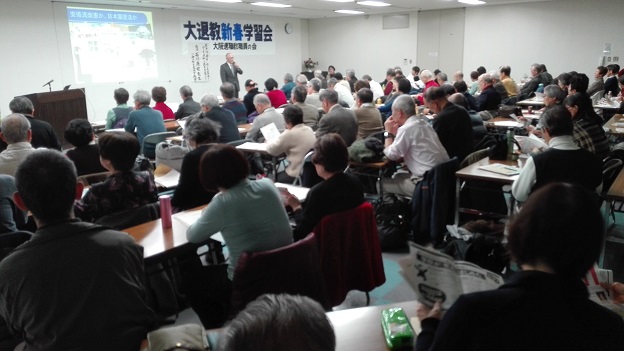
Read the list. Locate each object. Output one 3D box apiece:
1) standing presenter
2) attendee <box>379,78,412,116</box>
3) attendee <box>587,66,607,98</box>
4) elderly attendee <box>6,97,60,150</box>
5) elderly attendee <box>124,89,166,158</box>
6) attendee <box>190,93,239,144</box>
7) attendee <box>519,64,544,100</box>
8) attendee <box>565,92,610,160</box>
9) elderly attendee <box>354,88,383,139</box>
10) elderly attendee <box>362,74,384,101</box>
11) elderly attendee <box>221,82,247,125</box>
[{"bbox_3d":[-1.724,-1.747,9.514,0.520,1.651,0.360,-11,18,-34],"label":"standing presenter"},{"bbox_3d":[1.319,-0.847,6.916,0.800,1.228,0.480,11,19,36],"label":"attendee"},{"bbox_3d":[4.732,-1.213,7.752,0.800,1.303,0.480,9,18,34],"label":"attendee"},{"bbox_3d":[-3.156,-0.265,5.011,0.500,1.239,0.780,-11,18,-32],"label":"elderly attendee"},{"bbox_3d":[-1.883,-0.337,5.069,0.520,1.244,0.800,-14,20,-40],"label":"elderly attendee"},{"bbox_3d":[-1.080,-0.265,4.793,0.800,1.219,0.520,14,21,43],"label":"attendee"},{"bbox_3d":[4.285,-1.629,9.215,0.900,1.300,0.500,10,19,37],"label":"attendee"},{"bbox_3d":[2.437,-0.147,4.128,0.820,1.211,0.500,10,19,36],"label":"attendee"},{"bbox_3d":[0.537,-0.399,5.180,0.500,1.219,0.780,-14,20,-40],"label":"elderly attendee"},{"bbox_3d":[1.060,-1.171,8.135,0.800,1.223,0.480,12,20,38],"label":"elderly attendee"},{"bbox_3d":[-1.248,-0.676,6.359,0.700,1.250,0.460,12,20,41],"label":"elderly attendee"}]

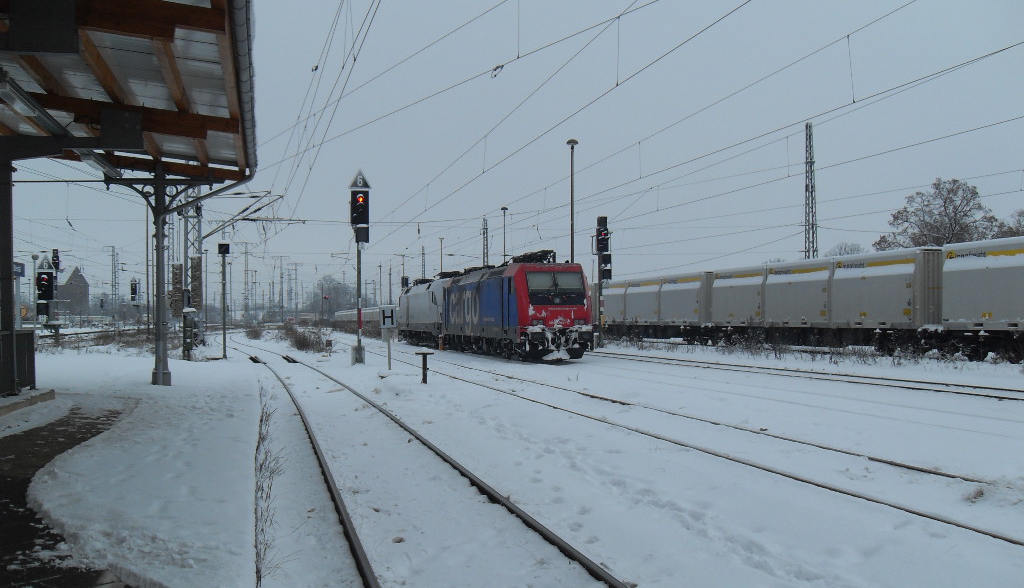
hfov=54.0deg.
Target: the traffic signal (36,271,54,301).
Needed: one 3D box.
[{"bbox_3d":[-20.060,-0.340,43.300,0.690,1.230,0.450,0,-1,-16],"label":"traffic signal"}]

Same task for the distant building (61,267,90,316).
[{"bbox_3d":[-143.000,0.150,334.000,9.800,18.000,11.000,0,-1,-12],"label":"distant building"}]

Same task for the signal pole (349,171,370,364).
[{"bbox_3d":[-5.320,-0.930,35.300,0.770,6.850,0.600,0,-1,-12],"label":"signal pole"}]

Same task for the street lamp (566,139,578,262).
[{"bbox_3d":[3.320,-2.780,55.000,0.640,11.350,0.640,0,-1,-14],"label":"street lamp"}]

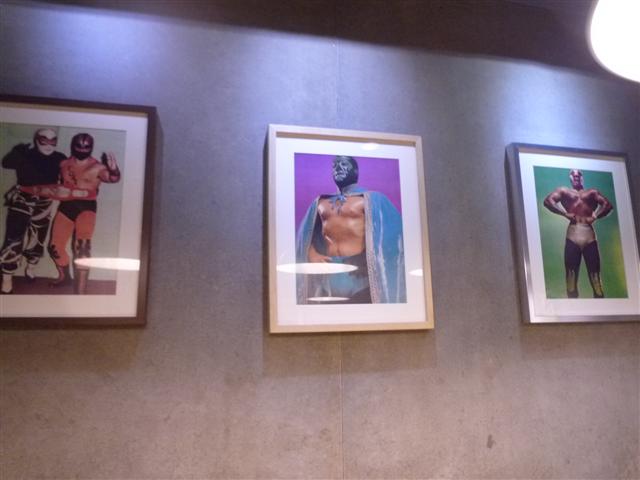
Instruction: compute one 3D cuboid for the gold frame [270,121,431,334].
[{"bbox_3d":[0.078,-0.031,1.219,0.425,0.528,0.037,1,-10,-12],"label":"gold frame"}]

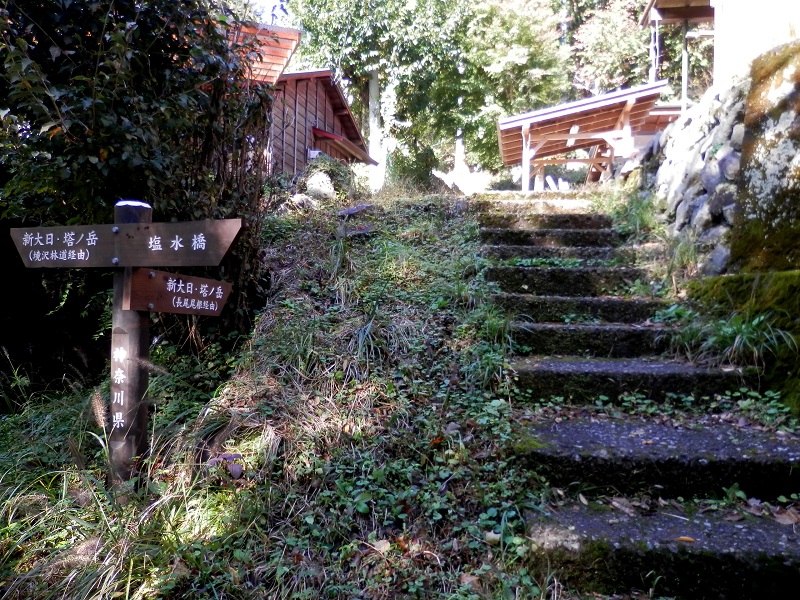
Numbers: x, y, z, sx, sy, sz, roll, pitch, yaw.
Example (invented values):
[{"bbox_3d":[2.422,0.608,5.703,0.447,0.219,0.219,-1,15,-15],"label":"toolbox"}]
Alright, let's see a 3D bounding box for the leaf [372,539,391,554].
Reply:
[{"bbox_3d":[-0.059,0.811,1.900,0.057,0.013,0.055,2,29,-1],"label":"leaf"}]

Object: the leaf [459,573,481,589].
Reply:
[{"bbox_3d":[0.212,0.854,1.760,0.065,0.015,0.055,2,29,-1],"label":"leaf"}]

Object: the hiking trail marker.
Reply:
[{"bbox_3d":[-1.035,0.186,2.594,1.178,1.174,0.653,1,0,19],"label":"hiking trail marker"}]

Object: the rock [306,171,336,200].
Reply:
[{"bbox_3d":[-0.971,-1.401,7.100,0.380,0.360,0.340,1,0,0],"label":"rock"}]

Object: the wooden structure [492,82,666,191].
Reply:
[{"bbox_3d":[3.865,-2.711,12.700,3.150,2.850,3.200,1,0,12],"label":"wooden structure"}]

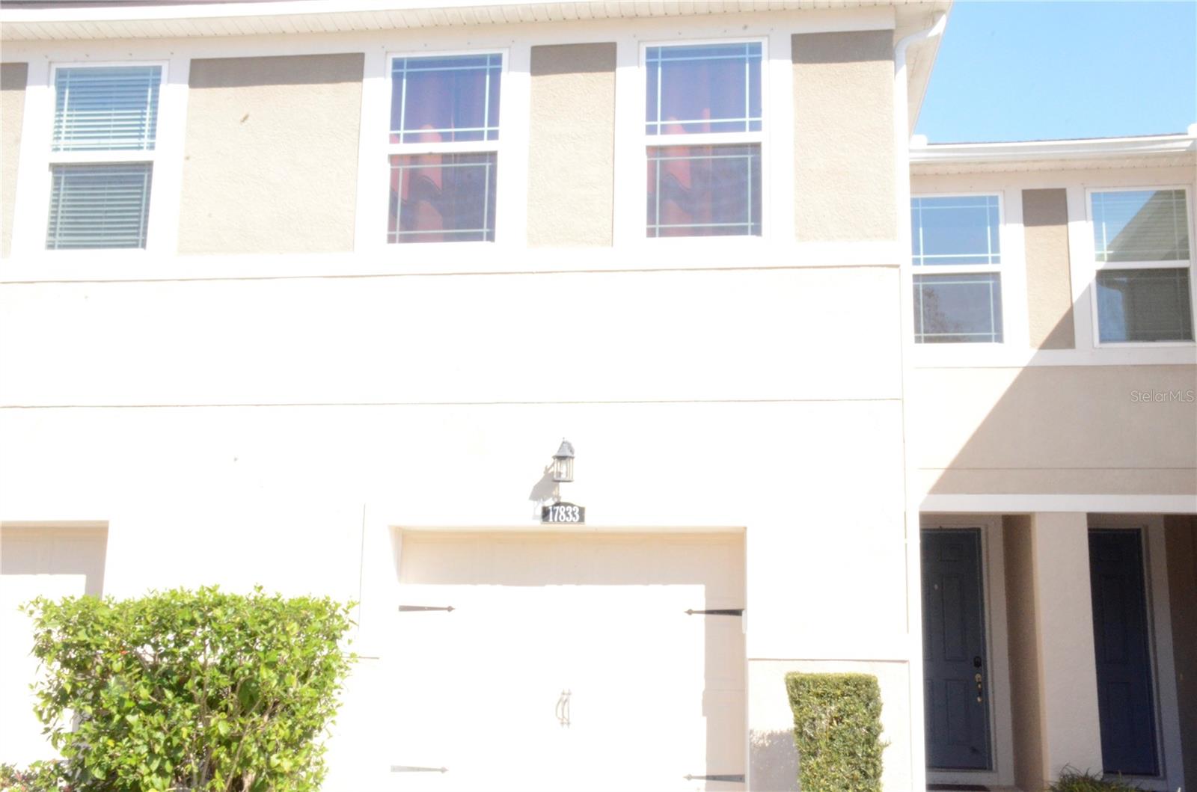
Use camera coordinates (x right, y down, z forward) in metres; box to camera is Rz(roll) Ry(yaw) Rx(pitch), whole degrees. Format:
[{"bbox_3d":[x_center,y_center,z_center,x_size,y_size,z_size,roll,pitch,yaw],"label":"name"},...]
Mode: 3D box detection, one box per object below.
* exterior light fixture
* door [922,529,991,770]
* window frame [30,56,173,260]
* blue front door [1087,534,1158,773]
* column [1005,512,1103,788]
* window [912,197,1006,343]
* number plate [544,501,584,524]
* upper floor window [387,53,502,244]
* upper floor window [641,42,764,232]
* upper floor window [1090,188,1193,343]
[{"bbox_3d":[-0.236,0.443,8.762,0.160,0.302,0.215,-1,-11,7],"label":"exterior light fixture"},{"bbox_3d":[3.450,2.546,13.094,0.920,2.384,0.070,-1,-11,7],"label":"door"},{"bbox_3d":[-3.753,-1.803,9.793,0.999,1.558,0.120,-1,-11,7],"label":"window frame"},{"bbox_3d":[5.017,2.527,12.897,0.920,2.396,0.070,-1,-11,7],"label":"blue front door"},{"bbox_3d":[4.238,2.420,12.170,0.486,2.500,1.520,-1,-11,7],"label":"column"},{"bbox_3d":[3.373,-1.187,12.221,0.863,1.457,0.100,-1,-11,7],"label":"window"},{"bbox_3d":[-0.237,0.794,8.795,0.296,0.153,0.020,-1,-11,7],"label":"number plate"},{"bbox_3d":[-1.119,-1.800,9.445,0.846,1.466,0.100,-1,-11,7],"label":"upper floor window"},{"bbox_3d":[0.751,-1.817,9.209,0.847,1.473,0.100,-1,-11,7],"label":"upper floor window"},{"bbox_3d":[5.037,-1.200,12.011,0.874,1.480,0.100,-1,-11,7],"label":"upper floor window"}]

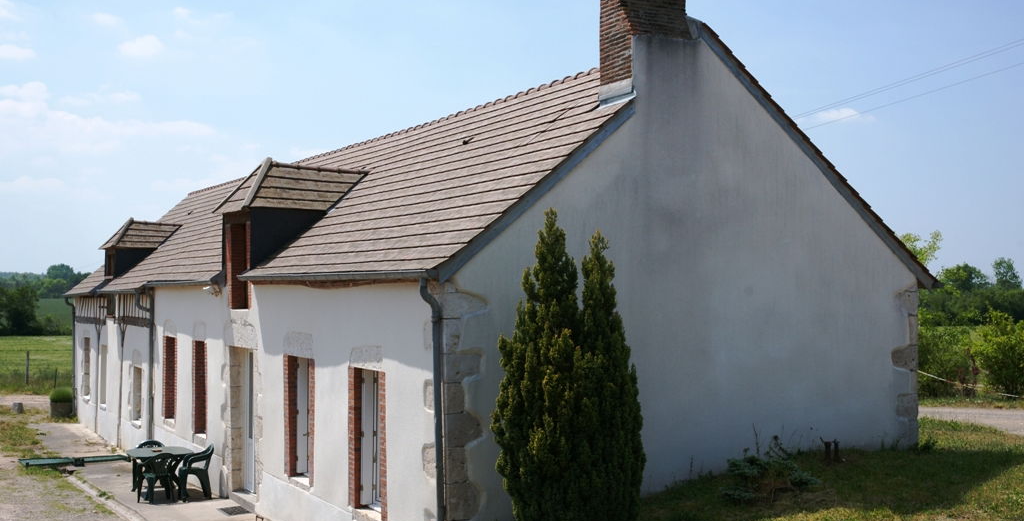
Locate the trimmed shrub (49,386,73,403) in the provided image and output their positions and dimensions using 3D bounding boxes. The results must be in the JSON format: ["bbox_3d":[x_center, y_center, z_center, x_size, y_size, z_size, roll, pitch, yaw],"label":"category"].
[{"bbox_3d":[-13.263,3.960,33.500,0.720,0.550,0.720,1,-2,-29],"label":"trimmed shrub"}]

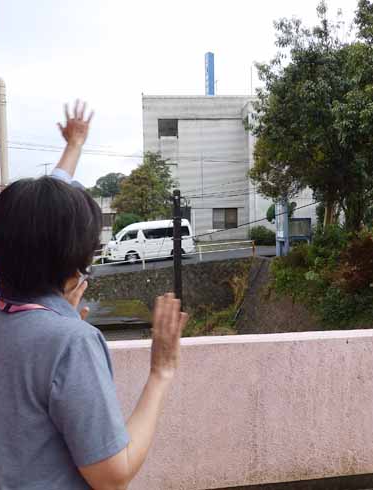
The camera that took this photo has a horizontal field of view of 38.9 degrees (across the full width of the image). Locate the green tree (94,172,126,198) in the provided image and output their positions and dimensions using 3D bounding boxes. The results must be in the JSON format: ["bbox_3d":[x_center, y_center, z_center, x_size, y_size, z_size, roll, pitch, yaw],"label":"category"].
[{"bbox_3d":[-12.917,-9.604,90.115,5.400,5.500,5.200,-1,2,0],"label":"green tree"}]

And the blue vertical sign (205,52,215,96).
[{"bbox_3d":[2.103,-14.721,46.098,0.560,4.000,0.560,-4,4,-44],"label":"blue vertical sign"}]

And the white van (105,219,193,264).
[{"bbox_3d":[-2.169,-0.297,31.400,5.300,2.280,1.880,-5,4,-25],"label":"white van"}]

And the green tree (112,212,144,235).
[{"bbox_3d":[-3.896,-0.855,35.050,2.000,2.400,2.000,-1,2,0],"label":"green tree"}]

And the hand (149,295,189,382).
[{"bbox_3d":[-0.037,0.199,1.150,0.085,0.185,0.060,9,-6,-17],"label":"hand"}]

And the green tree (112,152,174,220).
[{"bbox_3d":[-2.976,-3.211,37.134,4.200,6.400,4.100,-1,2,0],"label":"green tree"}]

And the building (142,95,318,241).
[{"bbox_3d":[3.480,-5.792,45.200,13.800,11.100,10.500,-1,2,0],"label":"building"}]

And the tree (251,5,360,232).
[{"bbox_3d":[5.972,-5.842,26.252,5.600,12.000,5.400,-1,2,0],"label":"tree"}]

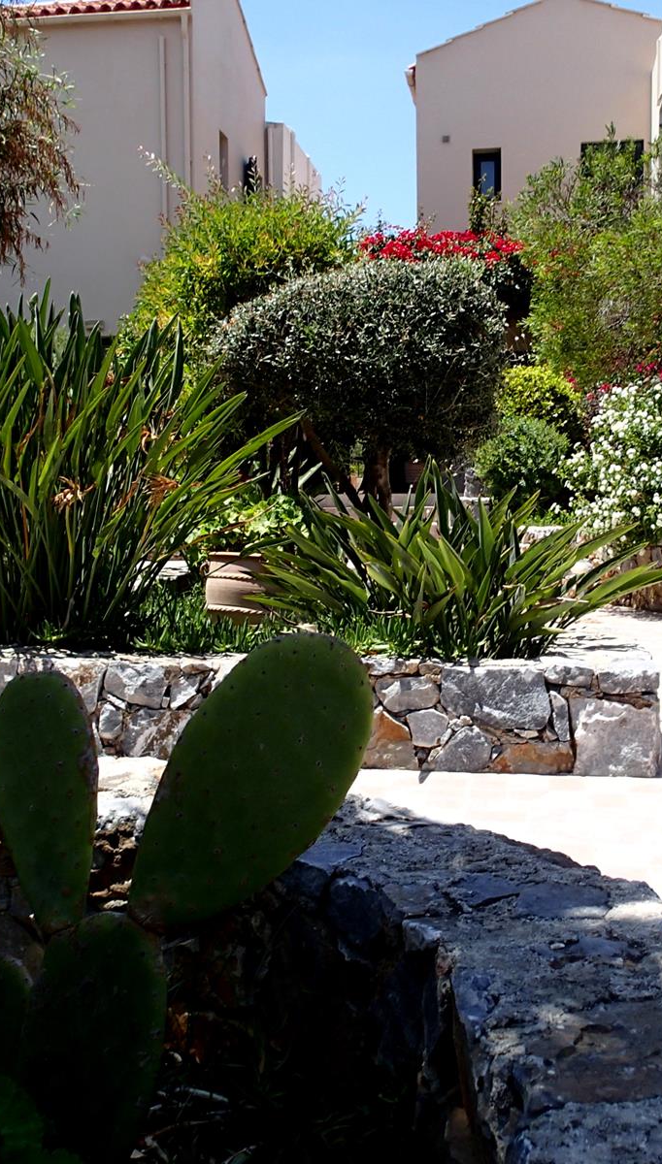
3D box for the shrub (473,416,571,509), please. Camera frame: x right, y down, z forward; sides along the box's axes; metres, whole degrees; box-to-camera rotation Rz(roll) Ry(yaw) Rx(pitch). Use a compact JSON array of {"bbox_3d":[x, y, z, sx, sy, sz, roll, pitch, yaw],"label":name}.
[{"bbox_3d":[2.010,-1.206,11.800,1.080,1.100,1.050,0,4,0],"label":"shrub"}]

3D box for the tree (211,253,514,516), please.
[{"bbox_3d":[0.246,-1.424,9.300,2.400,2.500,2.200,0,4,0],"label":"tree"}]

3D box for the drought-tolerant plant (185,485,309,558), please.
[{"bbox_3d":[-0.437,-0.322,5.900,0.620,0.400,0.580,0,4,0],"label":"drought-tolerant plant"}]

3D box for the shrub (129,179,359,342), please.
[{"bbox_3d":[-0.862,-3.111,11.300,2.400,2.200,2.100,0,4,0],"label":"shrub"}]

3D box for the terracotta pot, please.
[{"bbox_3d":[-0.469,0.041,5.900,0.410,0.400,0.410,0,4,0],"label":"terracotta pot"}]

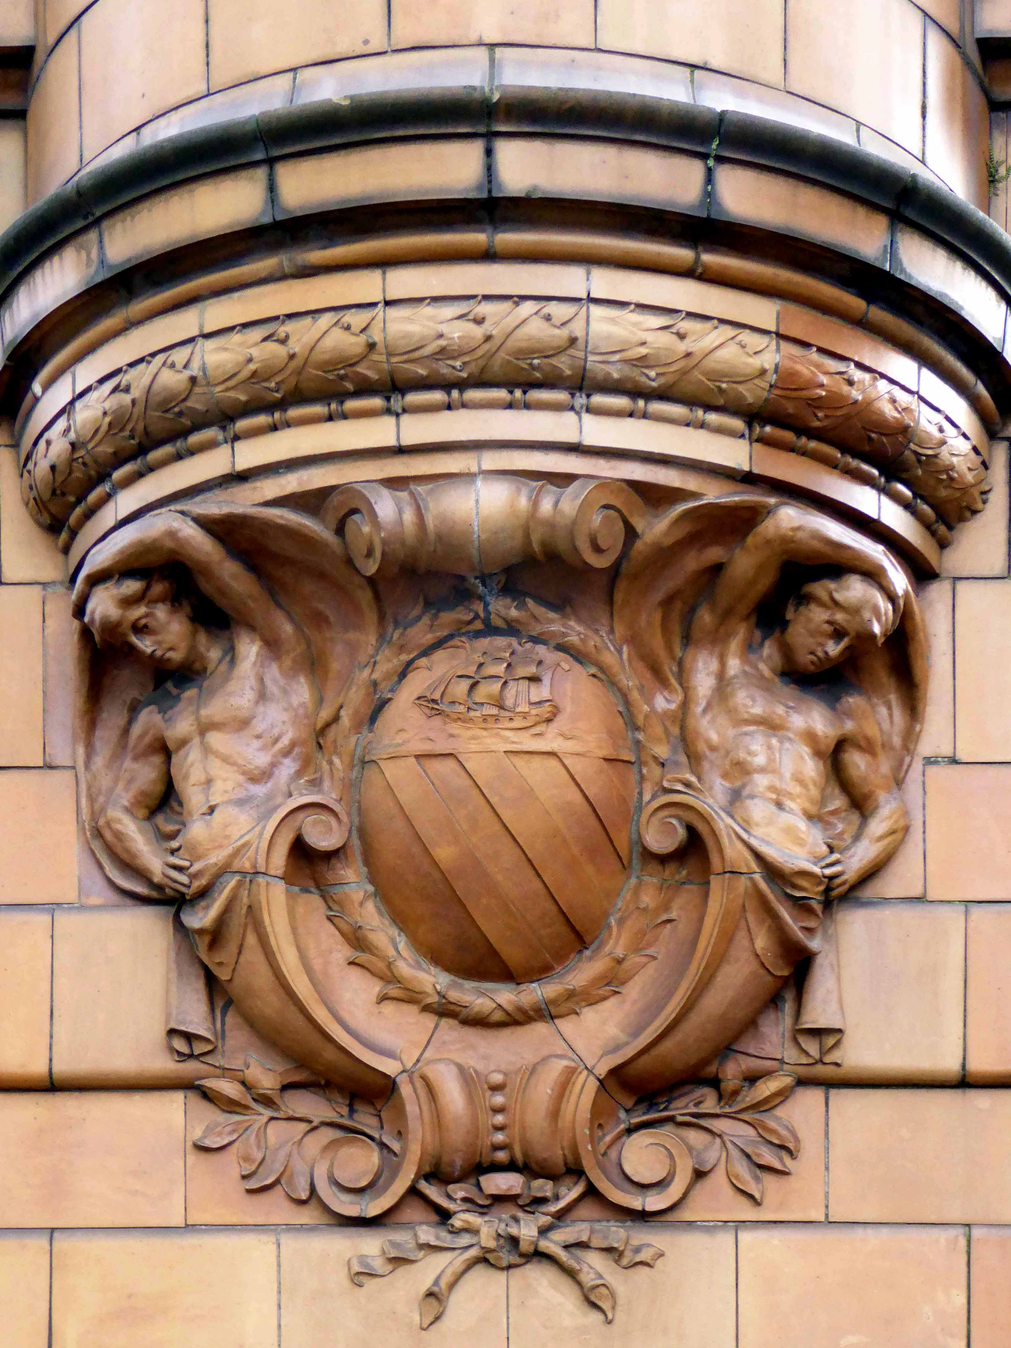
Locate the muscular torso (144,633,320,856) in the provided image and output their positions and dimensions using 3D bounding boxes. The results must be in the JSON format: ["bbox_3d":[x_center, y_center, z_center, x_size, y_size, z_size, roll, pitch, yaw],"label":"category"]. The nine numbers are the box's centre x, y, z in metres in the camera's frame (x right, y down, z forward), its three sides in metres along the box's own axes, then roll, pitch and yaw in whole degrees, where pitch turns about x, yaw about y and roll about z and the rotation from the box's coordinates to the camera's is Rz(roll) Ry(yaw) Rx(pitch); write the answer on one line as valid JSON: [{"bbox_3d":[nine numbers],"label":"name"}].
[{"bbox_3d":[-0.590,0.152,6.350,0.320,0.500,0.220,-4,-2,28],"label":"muscular torso"}]

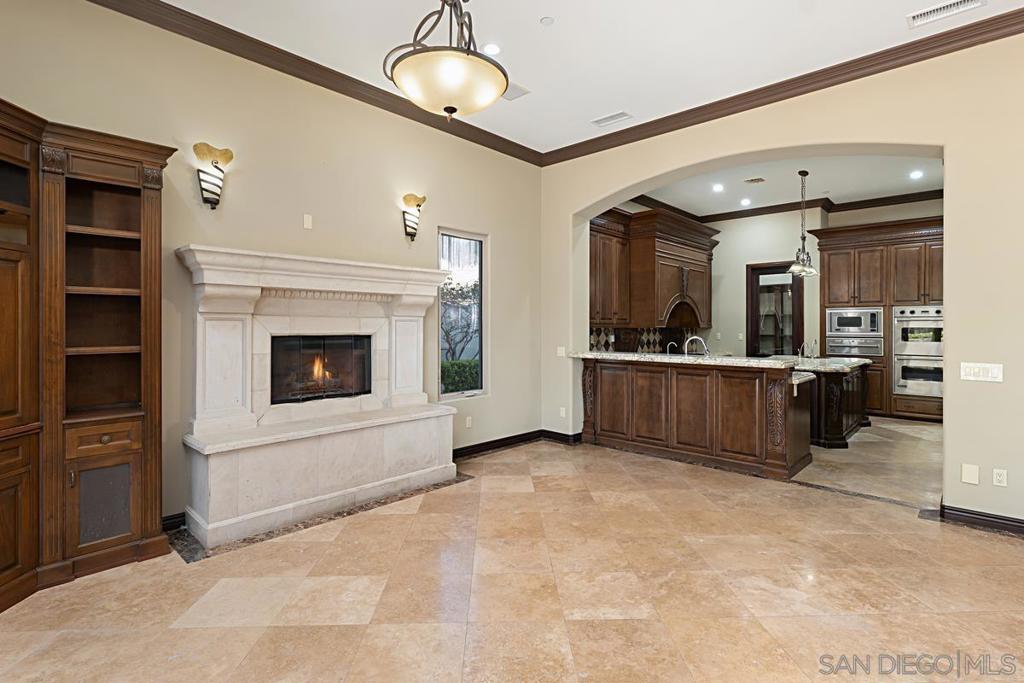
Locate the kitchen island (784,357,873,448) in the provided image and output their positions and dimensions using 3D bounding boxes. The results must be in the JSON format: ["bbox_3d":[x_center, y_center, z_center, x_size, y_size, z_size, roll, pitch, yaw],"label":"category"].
[{"bbox_3d":[4.016,0.738,6.648,1.320,0.925,2.200,2,2,43],"label":"kitchen island"}]

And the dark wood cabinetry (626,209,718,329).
[{"bbox_3d":[2.424,-1.004,7.545,0.830,1.590,2.120,2,3,43],"label":"dark wood cabinetry"}]

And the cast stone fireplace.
[{"bbox_3d":[-1.367,0.327,3.872,0.470,1.900,2.080,2,2,43],"label":"cast stone fireplace"}]

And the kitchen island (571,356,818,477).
[{"bbox_3d":[1.970,0.715,5.418,2.250,1.040,0.890,2,2,43],"label":"kitchen island"}]

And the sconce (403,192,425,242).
[{"bbox_3d":[-0.909,-1.150,4.516,0.140,0.425,0.220,2,3,43],"label":"sconce"}]

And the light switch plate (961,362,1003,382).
[{"bbox_3d":[3.255,0.215,3.348,0.207,0.117,0.012,2,3,43],"label":"light switch plate"}]

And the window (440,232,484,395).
[{"bbox_3d":[-0.528,-0.274,5.126,0.100,1.720,0.670,2,3,43],"label":"window"}]

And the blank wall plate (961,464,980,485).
[{"bbox_3d":[3.223,0.935,3.400,0.089,0.133,0.010,1,1,43],"label":"blank wall plate"}]

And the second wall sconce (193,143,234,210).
[{"bbox_3d":[-2.055,-1.133,3.329,0.140,0.420,0.230,2,2,43],"label":"second wall sconce"}]

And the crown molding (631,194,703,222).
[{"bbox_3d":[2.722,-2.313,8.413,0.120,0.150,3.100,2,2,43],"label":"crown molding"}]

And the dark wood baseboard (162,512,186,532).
[{"bbox_3d":[-2.318,1.231,3.285,0.025,0.125,0.175,2,2,43],"label":"dark wood baseboard"}]

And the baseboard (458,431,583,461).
[{"bbox_3d":[0.016,1.172,5.342,0.520,0.125,1.810,2,2,43],"label":"baseboard"}]

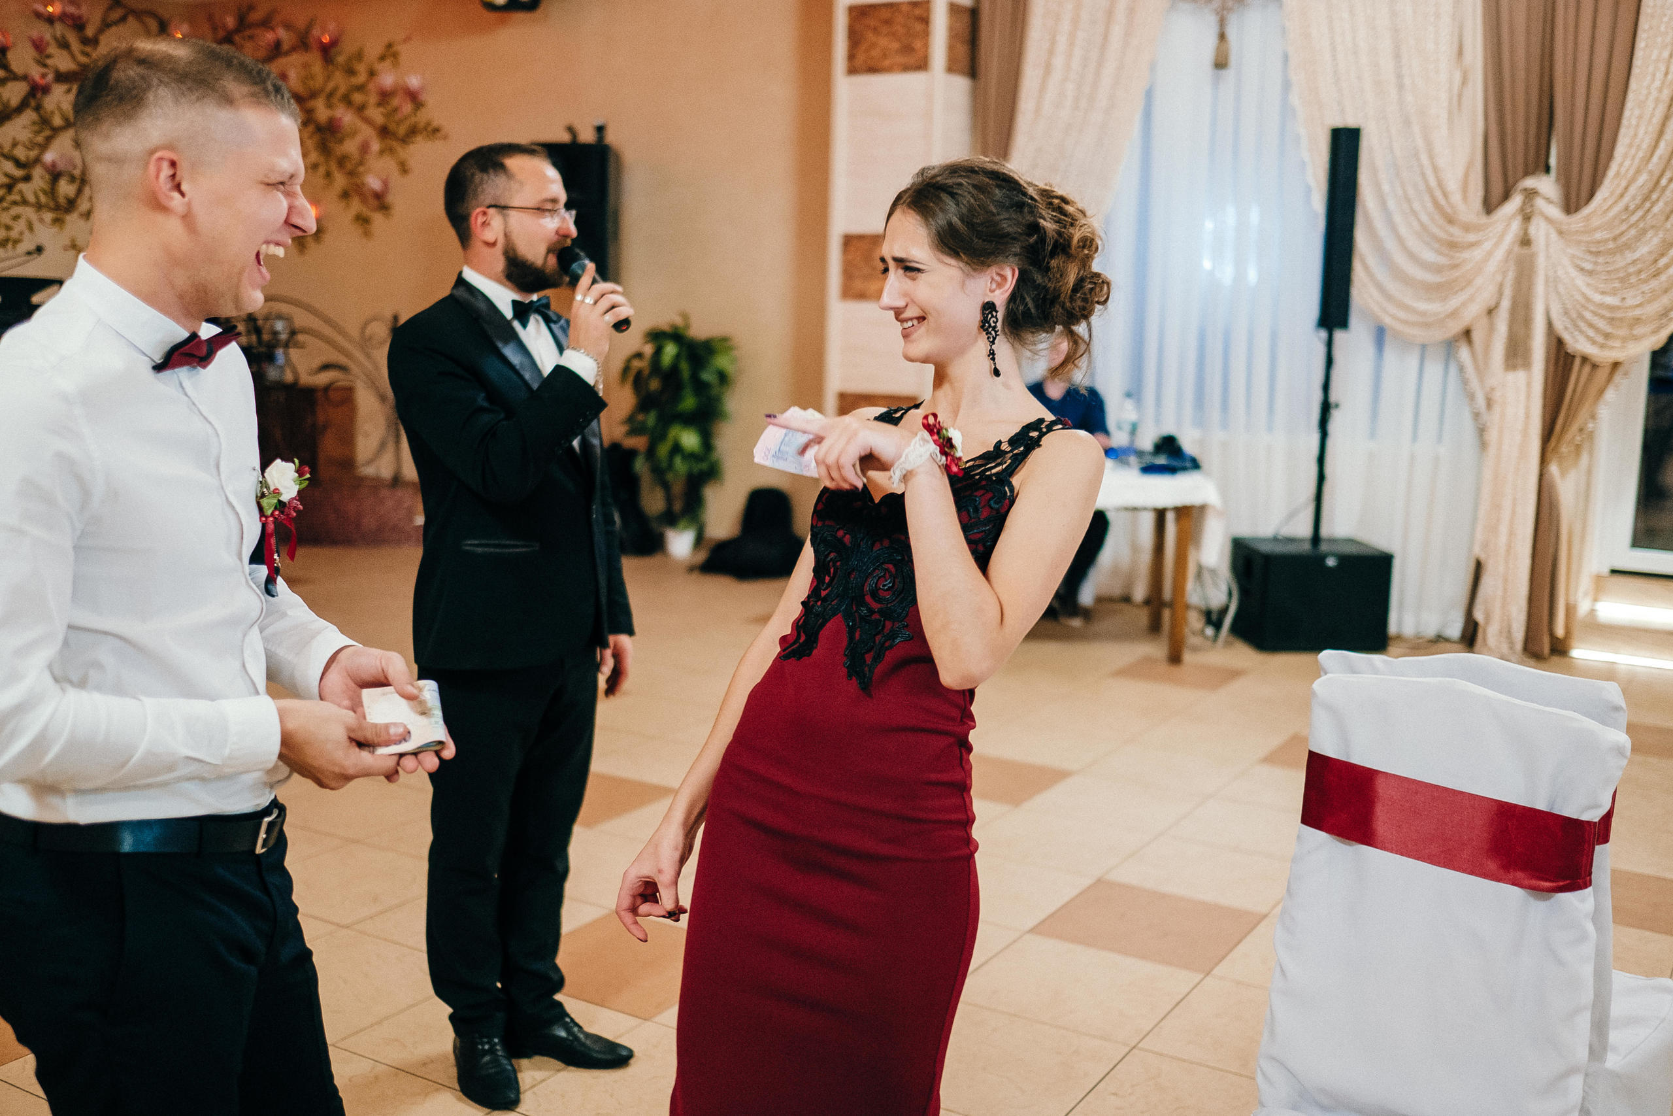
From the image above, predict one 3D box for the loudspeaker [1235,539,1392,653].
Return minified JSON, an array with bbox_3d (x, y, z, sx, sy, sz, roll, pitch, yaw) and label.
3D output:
[{"bbox_3d":[2.156,0.167,7.430,0.575,0.443,0.460,1,9,-4],"label":"loudspeaker"}]

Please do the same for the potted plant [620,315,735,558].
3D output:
[{"bbox_3d":[-0.916,-0.706,9.504,0.660,1.400,0.620,1,9,0],"label":"potted plant"}]

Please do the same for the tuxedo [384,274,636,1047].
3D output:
[{"bbox_3d":[-0.610,0.217,3.060,0.390,1.470,0.490,5,10,25],"label":"tuxedo"}]

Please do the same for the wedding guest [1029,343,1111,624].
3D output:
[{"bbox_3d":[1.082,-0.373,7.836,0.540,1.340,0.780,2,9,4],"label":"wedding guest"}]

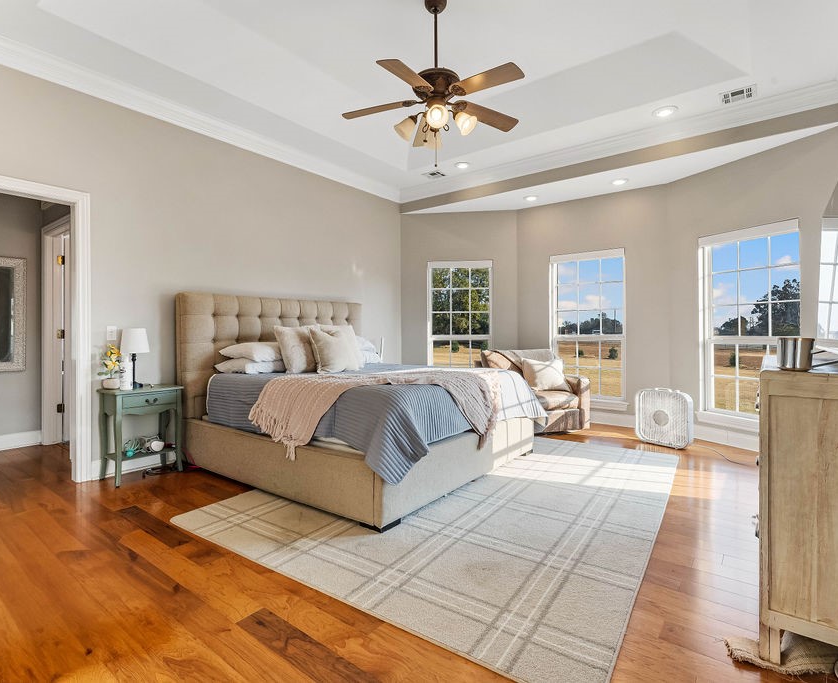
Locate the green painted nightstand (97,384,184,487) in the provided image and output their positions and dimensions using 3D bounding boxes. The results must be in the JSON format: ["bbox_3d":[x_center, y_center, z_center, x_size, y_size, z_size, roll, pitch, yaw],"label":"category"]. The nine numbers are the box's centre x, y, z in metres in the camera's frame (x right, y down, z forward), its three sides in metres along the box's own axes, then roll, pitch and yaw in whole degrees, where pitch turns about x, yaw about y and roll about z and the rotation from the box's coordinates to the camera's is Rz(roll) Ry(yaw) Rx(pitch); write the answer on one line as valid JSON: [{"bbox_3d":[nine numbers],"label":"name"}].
[{"bbox_3d":[-2.151,0.711,3.318,0.350,0.660,0.490,1,1,40],"label":"green painted nightstand"}]

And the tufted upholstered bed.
[{"bbox_3d":[-0.500,0.301,3.797,2.310,1.455,2.090,1,1,38],"label":"tufted upholstered bed"}]

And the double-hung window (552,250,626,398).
[{"bbox_3d":[2.046,-0.212,5.223,0.885,1.745,0.120,0,1,34],"label":"double-hung window"}]

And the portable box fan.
[{"bbox_3d":[2.405,0.744,4.231,0.115,0.535,0.520,-1,1,-31],"label":"portable box fan"}]

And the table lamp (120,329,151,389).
[{"bbox_3d":[-2.197,0.139,3.318,0.187,0.483,0.187,1,1,40],"label":"table lamp"}]

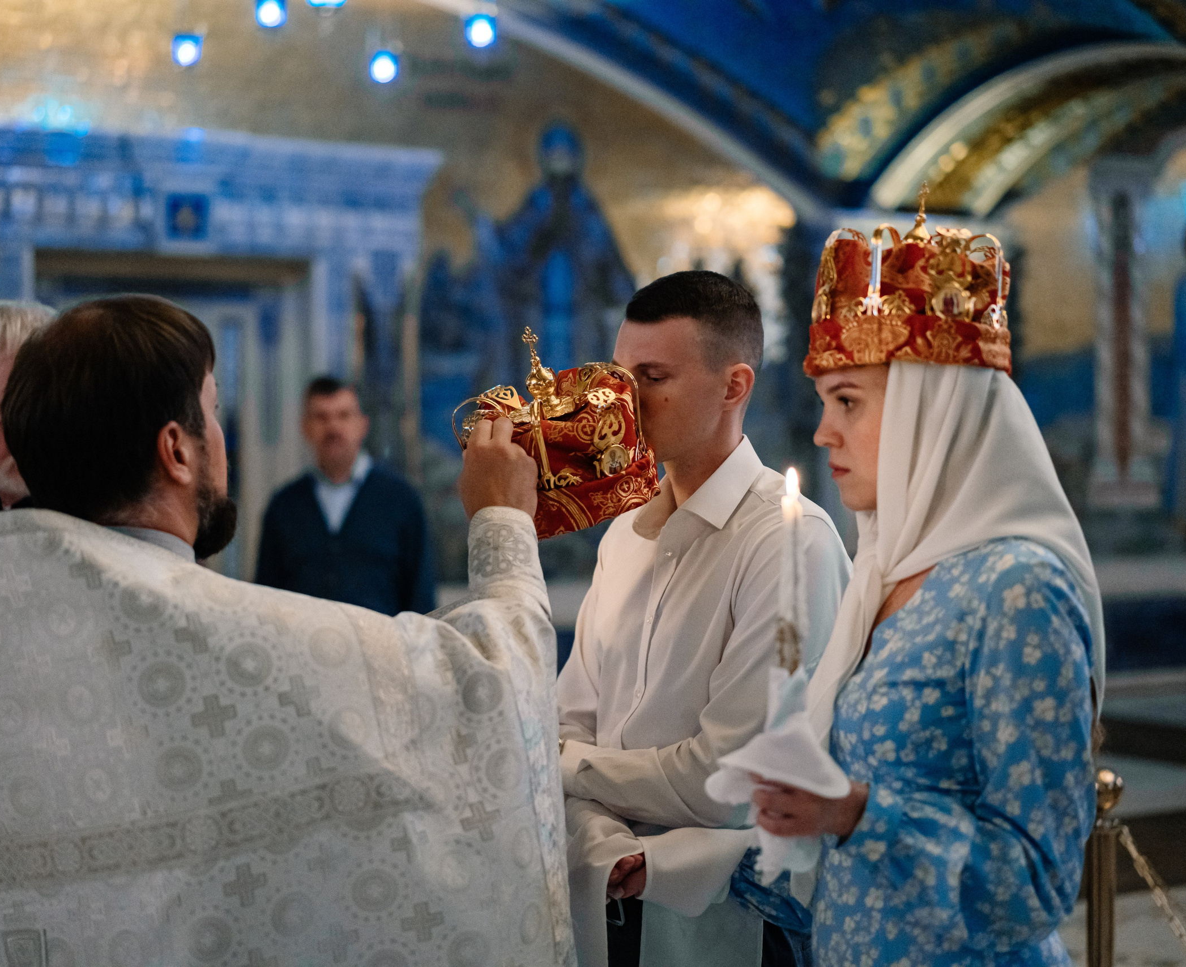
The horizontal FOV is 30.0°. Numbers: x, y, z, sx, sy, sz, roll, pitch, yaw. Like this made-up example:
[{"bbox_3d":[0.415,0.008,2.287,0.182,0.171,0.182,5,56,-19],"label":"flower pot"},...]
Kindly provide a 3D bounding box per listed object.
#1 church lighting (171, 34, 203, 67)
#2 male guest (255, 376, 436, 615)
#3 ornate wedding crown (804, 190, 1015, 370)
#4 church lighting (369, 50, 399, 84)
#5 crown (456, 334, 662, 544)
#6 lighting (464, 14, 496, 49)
[{"bbox_3d":[-1.591,-1.702,8.690,0.105,0.120,0.105,0,0,-10],"label":"church lighting"},{"bbox_3d":[-0.659,0.595,5.900,0.480,1.760,0.290,0,0,9],"label":"male guest"},{"bbox_3d":[0.322,-0.207,2.250,0.210,0.198,0.208,4,-2,-13],"label":"ornate wedding crown"},{"bbox_3d":[-0.853,-1.696,9.040,0.105,0.120,0.105,0,0,-5],"label":"church lighting"},{"bbox_3d":[-0.051,-0.076,2.396,0.210,0.200,0.210,-7,21,3],"label":"crown"},{"bbox_3d":[-0.423,-1.697,8.310,0.105,0.120,0.105,0,0,-3],"label":"lighting"}]

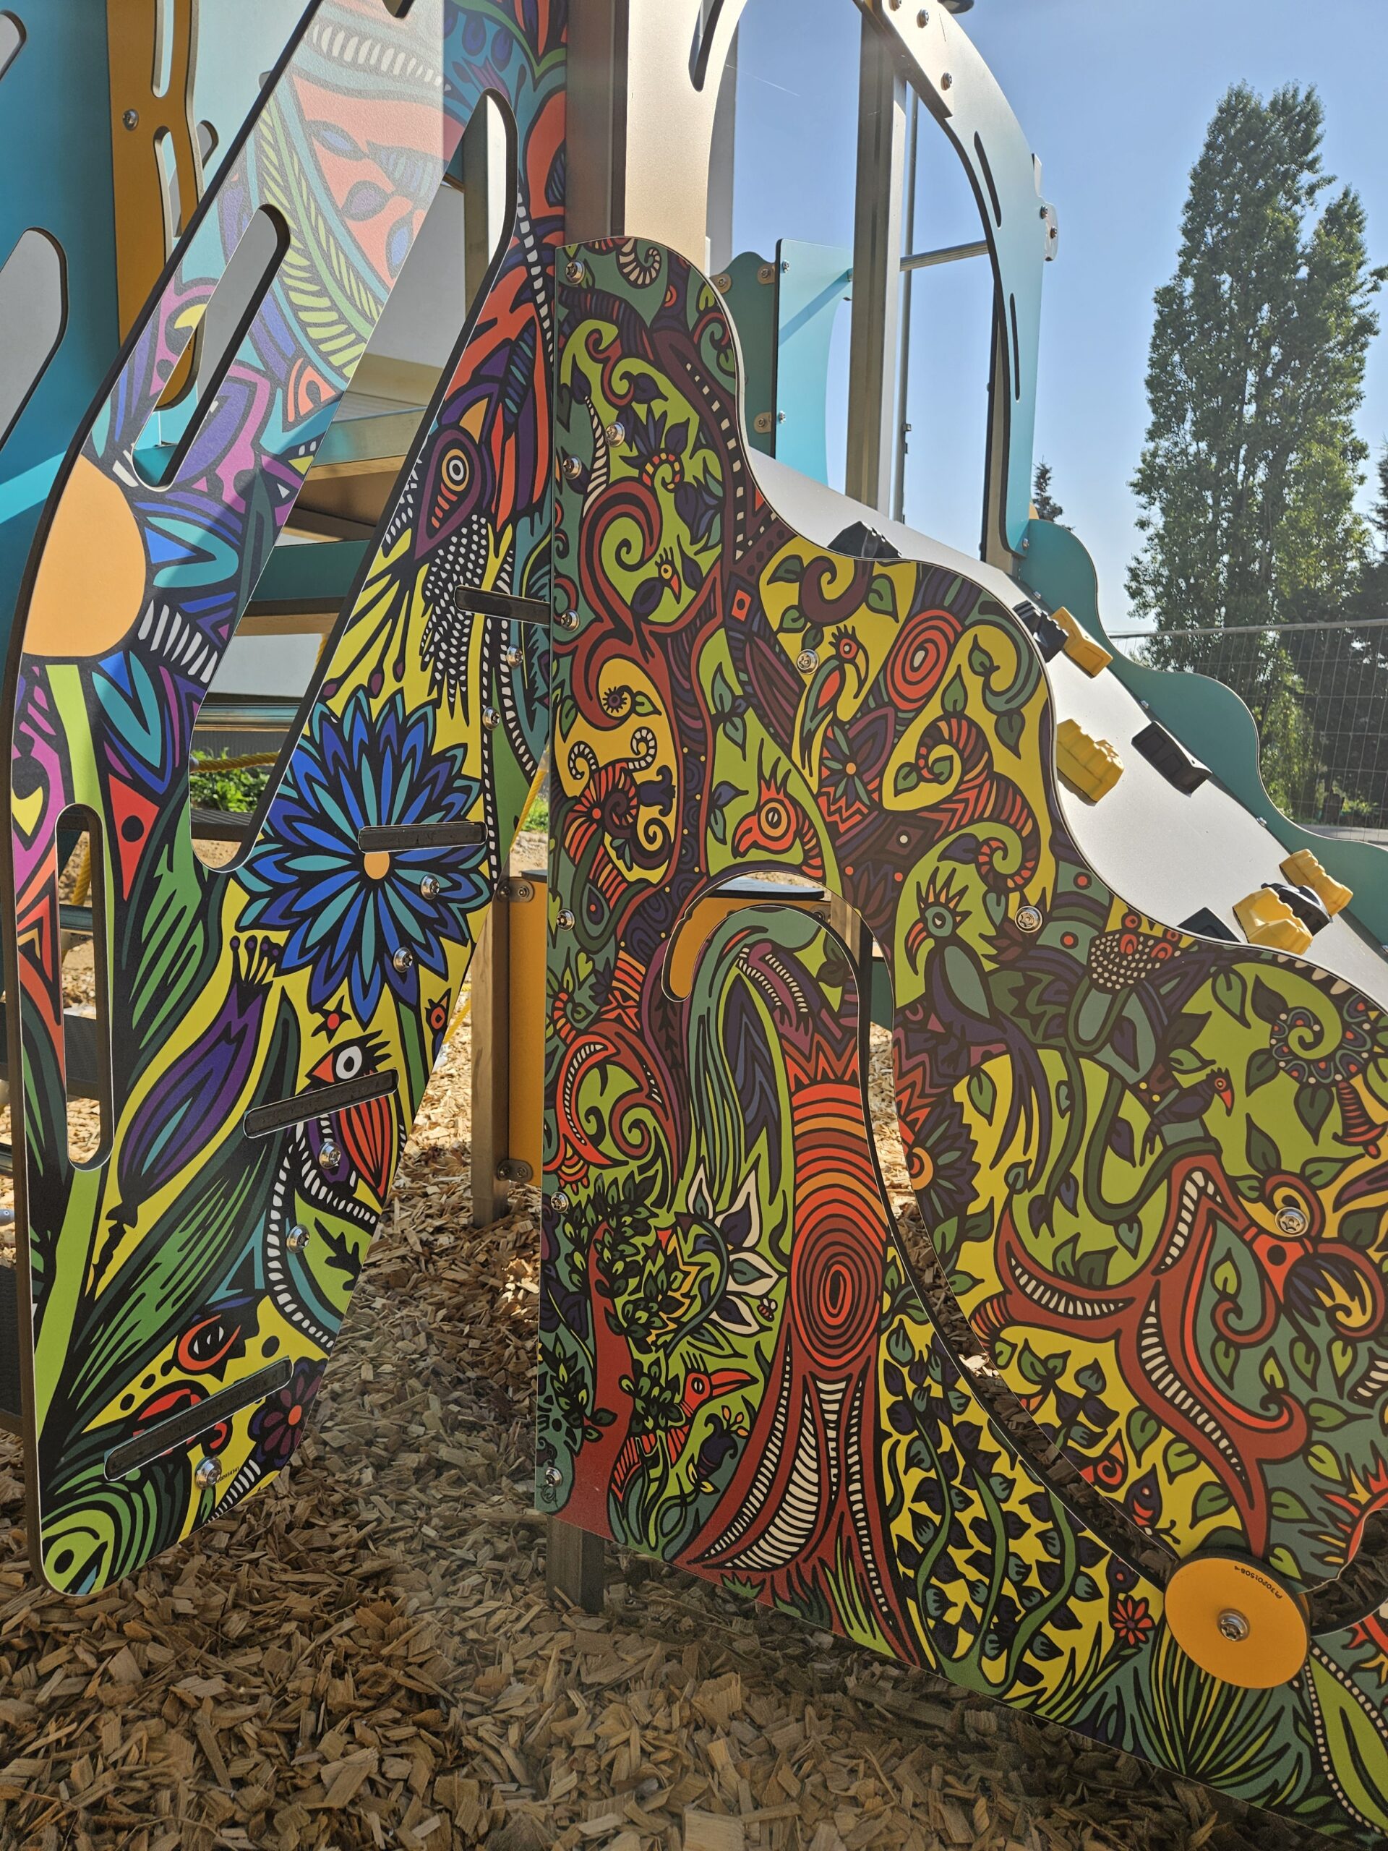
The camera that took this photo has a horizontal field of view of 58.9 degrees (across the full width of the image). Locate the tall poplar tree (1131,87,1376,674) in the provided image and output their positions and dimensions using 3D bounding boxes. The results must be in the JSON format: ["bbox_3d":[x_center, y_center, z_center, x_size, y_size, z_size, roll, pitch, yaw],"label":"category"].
[{"bbox_3d":[13.330,-10.860,29.260,5.600,16.860,5.500,5,8,23],"label":"tall poplar tree"}]

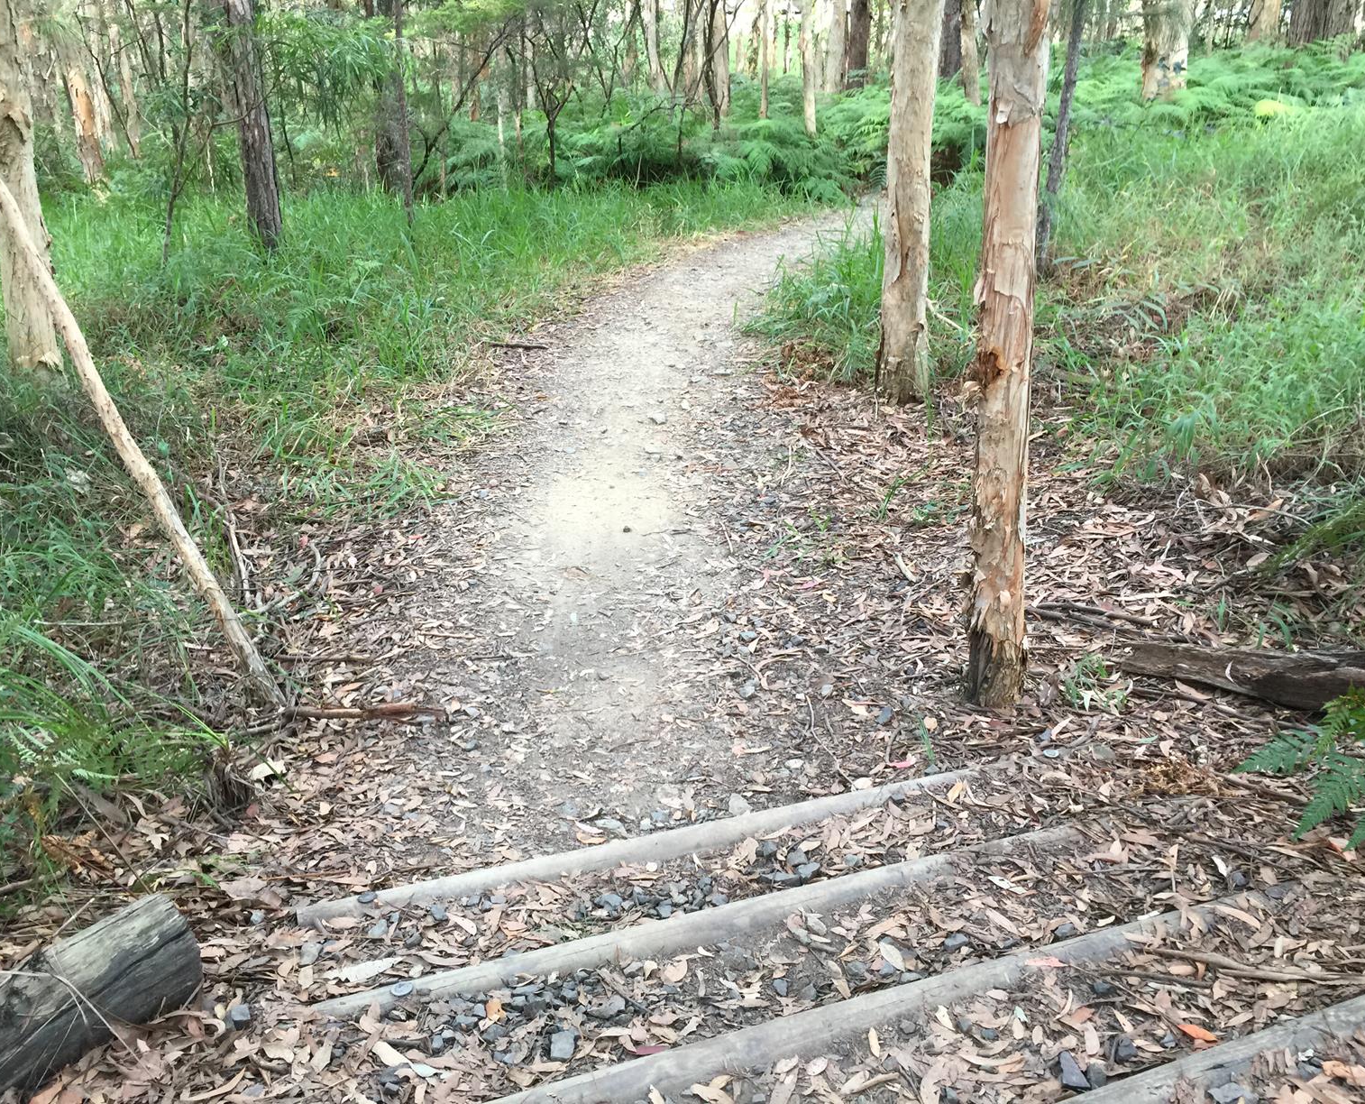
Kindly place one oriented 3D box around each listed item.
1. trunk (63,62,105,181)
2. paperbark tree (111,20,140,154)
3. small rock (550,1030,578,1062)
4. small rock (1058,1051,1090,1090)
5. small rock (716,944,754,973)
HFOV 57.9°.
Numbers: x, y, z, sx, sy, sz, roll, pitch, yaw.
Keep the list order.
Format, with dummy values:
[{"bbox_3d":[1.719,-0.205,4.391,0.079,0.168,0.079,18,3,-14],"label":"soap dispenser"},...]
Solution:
[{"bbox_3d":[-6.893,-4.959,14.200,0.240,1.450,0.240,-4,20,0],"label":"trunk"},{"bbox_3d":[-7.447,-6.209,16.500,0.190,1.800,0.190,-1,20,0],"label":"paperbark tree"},{"bbox_3d":[-0.200,0.829,2.070,0.046,0.034,0.042,1,20,6],"label":"small rock"},{"bbox_3d":[0.639,0.846,2.010,0.050,0.038,0.050,3,20,11],"label":"small rock"},{"bbox_3d":[0.097,0.749,2.270,0.066,0.030,0.050,-1,20,0],"label":"small rock"}]

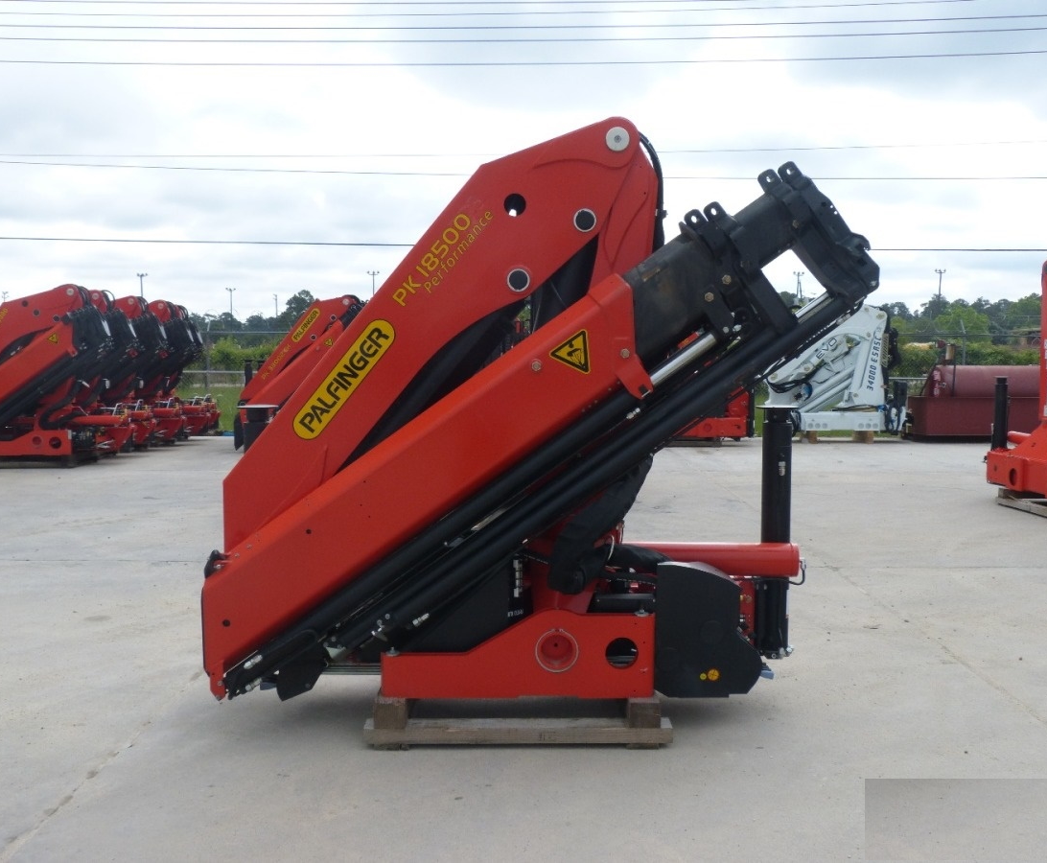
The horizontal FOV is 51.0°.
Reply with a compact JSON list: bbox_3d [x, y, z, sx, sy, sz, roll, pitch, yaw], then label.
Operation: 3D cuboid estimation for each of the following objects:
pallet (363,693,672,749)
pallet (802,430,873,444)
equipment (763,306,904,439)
[{"bbox_3d":[-0.020,1.052,4.559,1.140,0.185,0.880,0,4,0],"label":"pallet"},{"bbox_3d":[5.510,0.064,19.296,1.150,0.210,0.800,0,4,0],"label":"pallet"},{"bbox_3d":[5.470,-1.115,19.319,2.500,2.220,1.050,0,4,0],"label":"equipment"}]

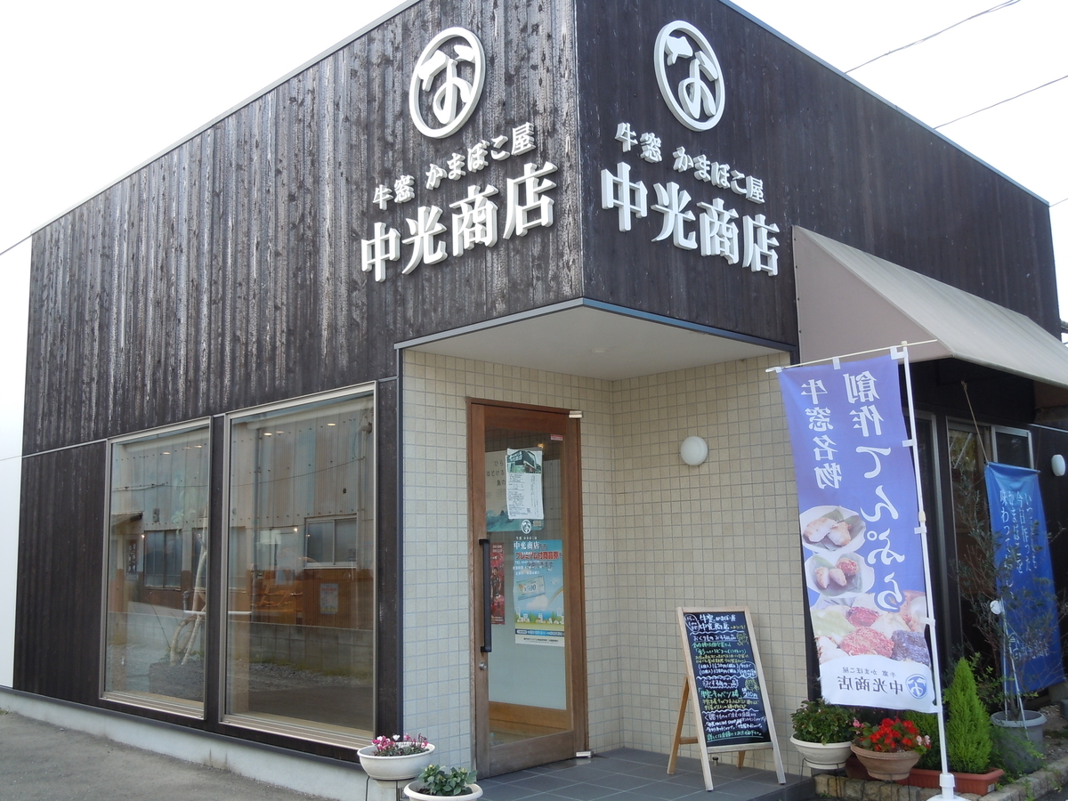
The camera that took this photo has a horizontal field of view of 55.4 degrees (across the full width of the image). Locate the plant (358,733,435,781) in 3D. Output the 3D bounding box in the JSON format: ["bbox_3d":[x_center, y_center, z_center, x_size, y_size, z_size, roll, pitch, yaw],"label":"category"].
[{"bbox_3d":[-0.637,1.650,4.720,0.360,0.195,0.360,-1,-8,0],"label":"plant"}]

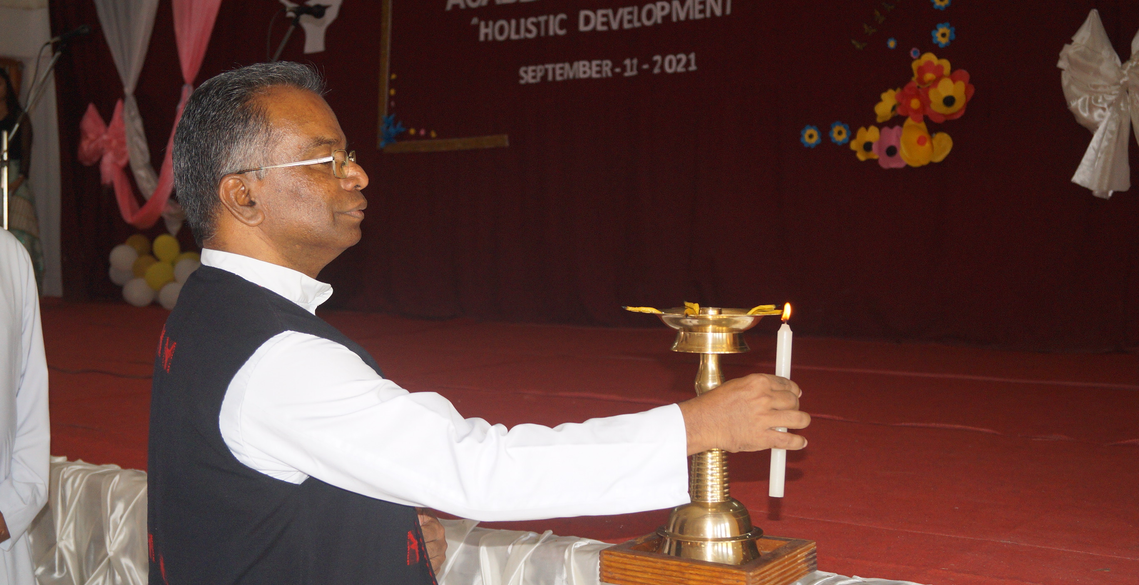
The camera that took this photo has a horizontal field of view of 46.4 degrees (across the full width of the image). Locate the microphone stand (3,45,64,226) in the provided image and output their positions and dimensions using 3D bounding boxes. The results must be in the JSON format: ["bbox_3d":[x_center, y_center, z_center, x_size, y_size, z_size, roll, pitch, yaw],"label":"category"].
[{"bbox_3d":[-2.365,-0.402,5.597,0.480,1.370,0.580,2,4,33],"label":"microphone stand"}]

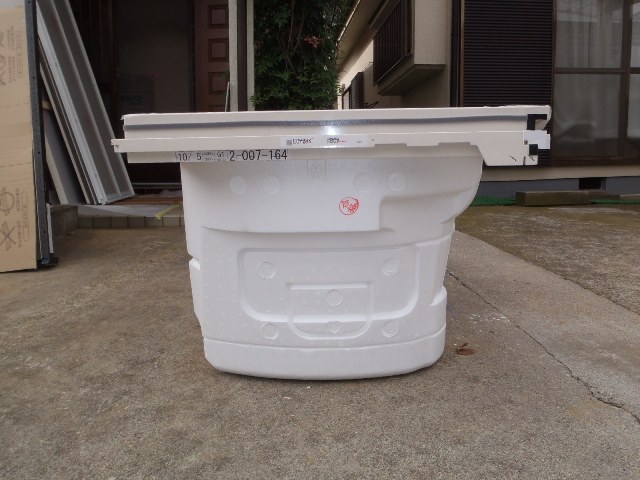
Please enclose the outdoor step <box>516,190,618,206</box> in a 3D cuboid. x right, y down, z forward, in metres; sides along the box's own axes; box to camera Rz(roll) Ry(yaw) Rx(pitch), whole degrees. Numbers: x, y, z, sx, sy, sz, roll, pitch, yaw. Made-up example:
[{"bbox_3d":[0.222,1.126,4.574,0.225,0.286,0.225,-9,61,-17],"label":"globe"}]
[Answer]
[{"bbox_3d":[2.517,-0.421,5.253,1.000,0.138,0.200,-1,6,-7],"label":"outdoor step"}]

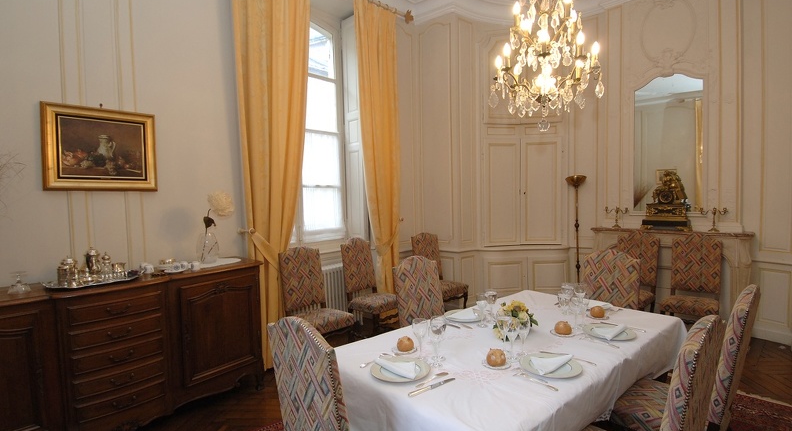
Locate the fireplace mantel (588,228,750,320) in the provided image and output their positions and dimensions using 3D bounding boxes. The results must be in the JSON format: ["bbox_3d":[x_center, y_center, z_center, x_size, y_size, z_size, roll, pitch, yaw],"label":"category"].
[{"bbox_3d":[3.024,0.700,4.415,1.507,1.109,0.340,1,4,43],"label":"fireplace mantel"}]

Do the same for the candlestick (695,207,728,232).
[{"bbox_3d":[3.286,0.035,4.071,0.240,0.260,0.100,1,4,43],"label":"candlestick"}]

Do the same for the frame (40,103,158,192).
[{"bbox_3d":[-2.100,-0.464,2.834,0.060,0.580,0.680,1,4,42],"label":"frame"}]

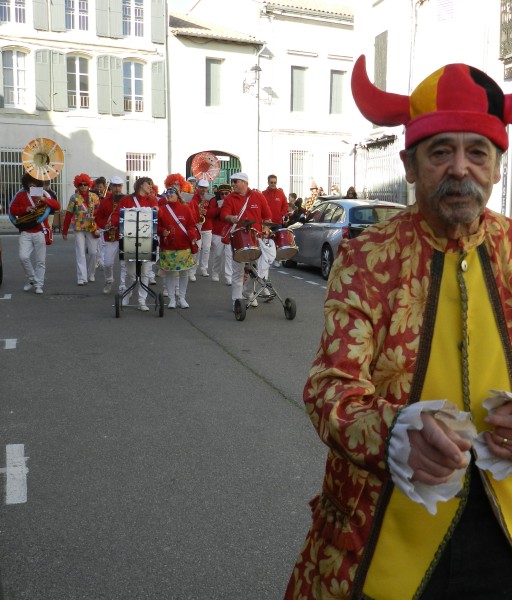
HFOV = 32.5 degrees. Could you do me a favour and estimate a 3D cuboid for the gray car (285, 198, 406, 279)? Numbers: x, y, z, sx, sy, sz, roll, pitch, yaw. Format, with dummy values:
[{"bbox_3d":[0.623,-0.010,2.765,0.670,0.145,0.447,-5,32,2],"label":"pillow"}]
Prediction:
[{"bbox_3d":[1.852,-1.225,17.016,1.765,1.421,4.324,-1,6,-12],"label":"gray car"}]

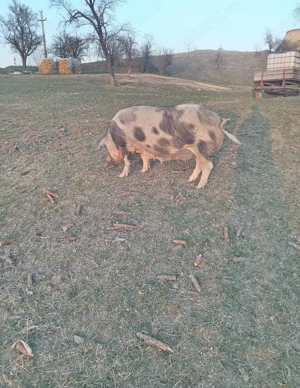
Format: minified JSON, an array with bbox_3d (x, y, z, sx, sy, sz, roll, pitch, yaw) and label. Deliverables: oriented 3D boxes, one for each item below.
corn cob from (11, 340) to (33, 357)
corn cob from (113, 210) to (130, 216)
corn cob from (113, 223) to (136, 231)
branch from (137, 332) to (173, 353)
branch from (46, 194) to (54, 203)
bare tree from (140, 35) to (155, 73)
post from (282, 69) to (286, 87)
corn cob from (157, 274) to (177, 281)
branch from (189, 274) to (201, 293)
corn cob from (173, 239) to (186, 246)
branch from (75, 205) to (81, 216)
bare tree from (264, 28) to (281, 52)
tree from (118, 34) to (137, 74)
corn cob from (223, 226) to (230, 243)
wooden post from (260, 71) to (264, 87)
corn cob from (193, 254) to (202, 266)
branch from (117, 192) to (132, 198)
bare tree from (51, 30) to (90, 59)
[{"bbox_3d":[-0.658,0.799,1.492,0.157,0.050,0.070,13,26,29],"label":"corn cob"},{"bbox_3d":[-0.249,0.165,2.512,0.156,0.032,0.035,9,24,20],"label":"corn cob"},{"bbox_3d":[-0.230,0.305,2.684,0.222,0.036,0.036,5,23,12],"label":"corn cob"},{"bbox_3d":[0.027,0.791,1.532,0.230,0.034,0.034,13,26,28],"label":"branch"},{"bbox_3d":[-1.135,0.052,3.287,0.035,0.035,0.232,-15,27,-31],"label":"branch"},{"bbox_3d":[-0.251,-15.992,33.000,1.600,4.000,1.600,-1,22,0],"label":"bare tree"},{"bbox_3d":[6.006,-5.157,12.900,0.110,0.710,0.090,11,24,26],"label":"post"},{"bbox_3d":[0.118,0.585,2.021,0.137,0.034,0.034,3,23,7],"label":"corn cob"},{"bbox_3d":[0.309,0.609,1.966,0.033,0.033,0.161,-5,23,-12],"label":"branch"},{"bbox_3d":[0.253,0.411,2.434,0.108,0.036,0.036,5,23,11],"label":"corn cob"},{"bbox_3d":[-0.633,0.145,2.558,0.037,0.034,0.164,-3,23,-6],"label":"branch"},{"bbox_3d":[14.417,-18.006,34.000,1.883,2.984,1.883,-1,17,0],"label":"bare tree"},{"bbox_3d":[-1.904,-12.158,25.000,1.471,3.687,1.471,-1,17,0],"label":"tree"},{"bbox_3d":[0.580,0.304,2.172,0.040,0.036,0.215,3,23,8],"label":"corn cob"},{"bbox_3d":[5.218,-5.325,13.400,0.110,0.680,0.090,11,24,26],"label":"wooden post"},{"bbox_3d":[0.369,0.507,2.205,0.036,0.036,0.129,9,24,20],"label":"corn cob"},{"bbox_3d":[-0.252,0.010,2.887,0.159,0.032,0.035,-12,25,-27],"label":"branch"},{"bbox_3d":[-7.065,-13.005,26.000,3.420,3.469,3.078,-1,17,0],"label":"bare tree"}]

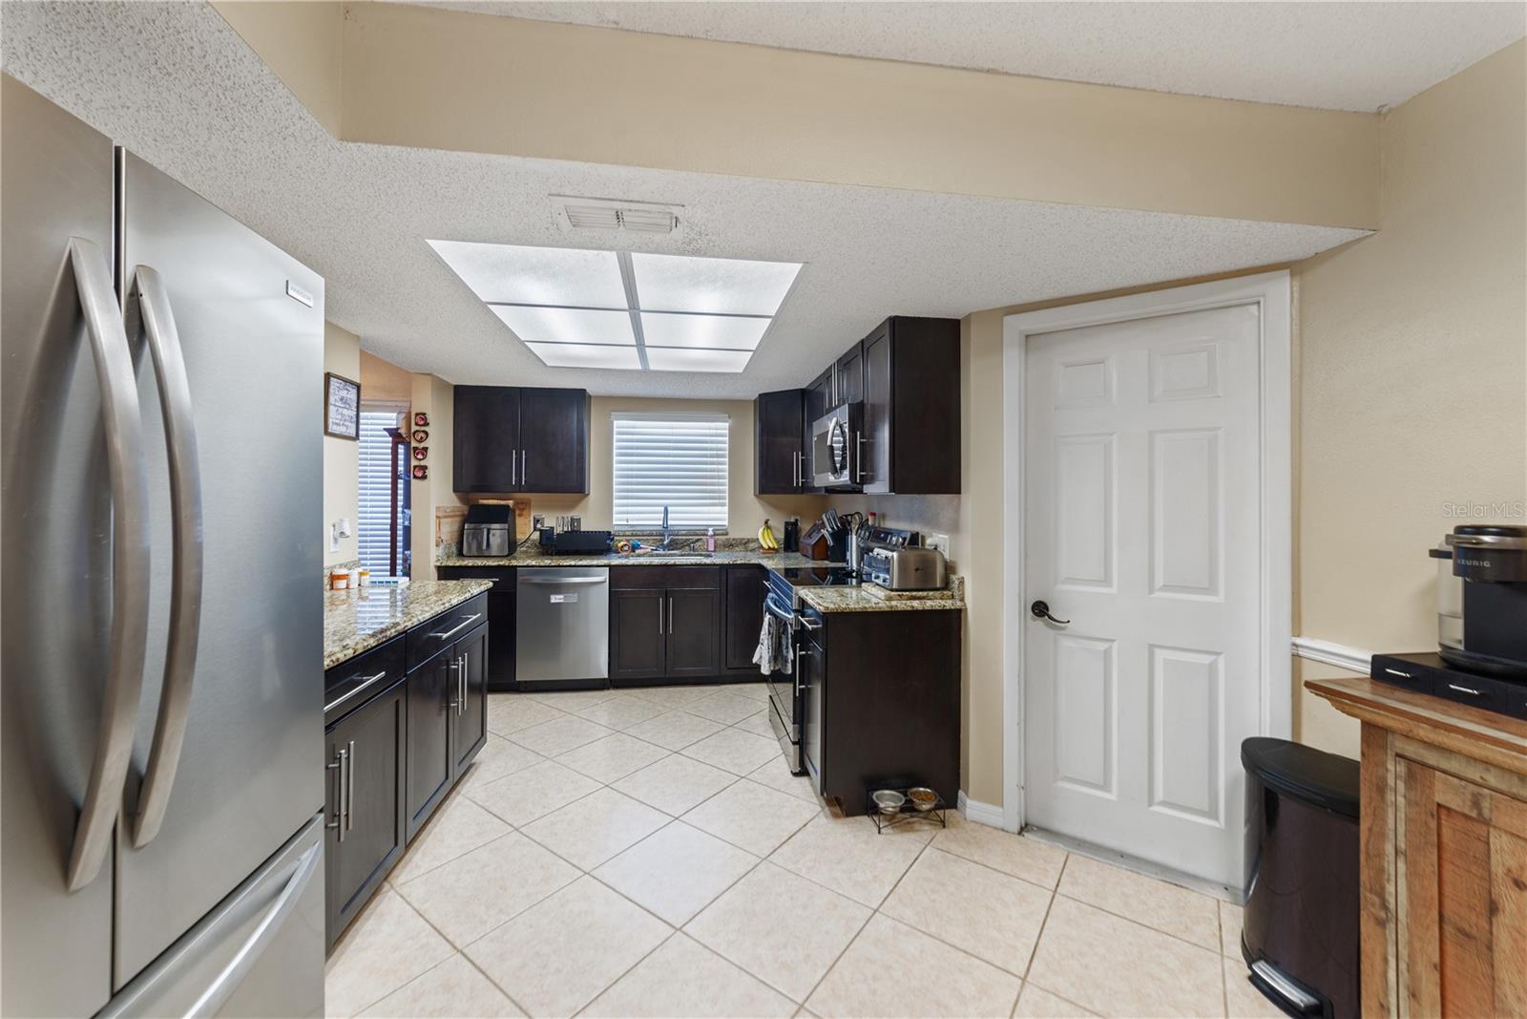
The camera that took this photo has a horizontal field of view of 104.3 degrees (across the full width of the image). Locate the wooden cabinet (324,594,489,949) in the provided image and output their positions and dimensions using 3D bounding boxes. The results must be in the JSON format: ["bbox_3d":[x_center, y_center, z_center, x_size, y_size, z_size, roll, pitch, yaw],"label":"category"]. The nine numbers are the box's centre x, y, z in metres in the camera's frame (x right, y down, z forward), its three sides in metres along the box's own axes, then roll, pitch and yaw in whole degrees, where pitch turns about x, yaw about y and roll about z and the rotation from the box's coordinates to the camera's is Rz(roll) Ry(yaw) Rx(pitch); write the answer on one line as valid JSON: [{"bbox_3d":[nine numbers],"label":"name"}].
[{"bbox_3d":[-1.594,0.874,2.131,0.628,0.884,1.722,0,1,-8],"label":"wooden cabinet"}]

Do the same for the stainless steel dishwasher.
[{"bbox_3d":[-1.415,0.804,4.371,0.605,0.820,0.610,0,1,-8],"label":"stainless steel dishwasher"}]

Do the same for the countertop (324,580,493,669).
[{"bbox_3d":[-1.615,0.412,2.135,0.718,0.037,1.930,0,1,-9],"label":"countertop"}]

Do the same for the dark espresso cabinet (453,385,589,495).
[{"bbox_3d":[-1.761,-0.493,4.400,0.887,0.753,0.345,0,1,-9],"label":"dark espresso cabinet"}]

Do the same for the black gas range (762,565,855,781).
[{"bbox_3d":[0.409,0.772,3.330,0.670,1.060,0.760,0,1,-8],"label":"black gas range"}]

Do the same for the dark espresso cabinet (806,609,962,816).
[{"bbox_3d":[0.519,0.870,2.700,0.630,0.880,0.315,0,1,-9],"label":"dark espresso cabinet"}]

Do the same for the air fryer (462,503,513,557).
[{"bbox_3d":[-1.977,0.160,4.315,0.305,0.340,0.350,0,1,-9],"label":"air fryer"}]

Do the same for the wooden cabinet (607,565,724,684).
[{"bbox_3d":[-0.730,0.816,4.494,0.762,0.860,0.620,0,1,-8],"label":"wooden cabinet"}]

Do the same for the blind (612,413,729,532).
[{"bbox_3d":[-0.732,-0.292,4.713,0.923,0.925,0.060,0,1,-9],"label":"blind"}]

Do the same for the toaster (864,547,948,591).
[{"bbox_3d":[0.673,0.272,2.820,0.280,0.180,0.265,0,1,-9],"label":"toaster"}]

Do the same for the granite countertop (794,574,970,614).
[{"bbox_3d":[0.529,0.374,2.726,0.655,0.123,0.430,0,1,-8],"label":"granite countertop"}]

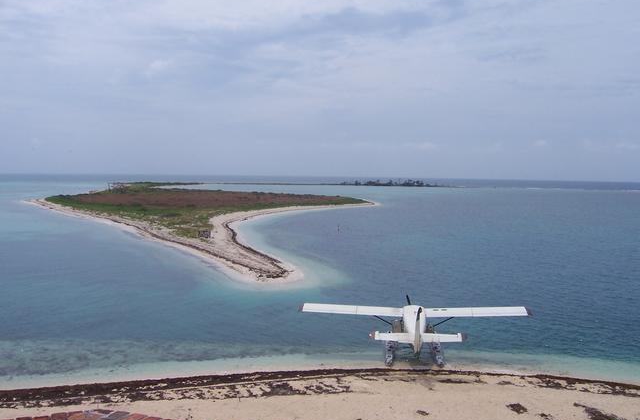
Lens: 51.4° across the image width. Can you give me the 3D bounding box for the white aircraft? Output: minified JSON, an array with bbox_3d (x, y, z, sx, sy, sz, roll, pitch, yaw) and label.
[{"bbox_3d":[7.000,8.380,49.400,17.700,4.750,12.800,1,5,5],"label":"white aircraft"}]

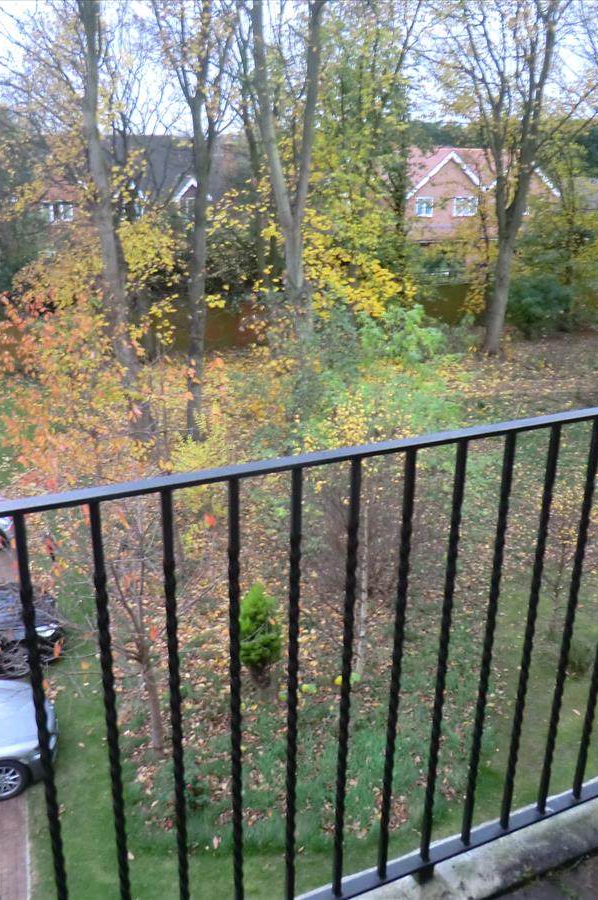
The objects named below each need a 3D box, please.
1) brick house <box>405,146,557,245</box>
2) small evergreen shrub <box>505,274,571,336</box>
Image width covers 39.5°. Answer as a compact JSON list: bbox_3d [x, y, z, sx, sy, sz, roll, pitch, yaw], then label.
[{"bbox_3d":[11.708,-16.315,56.848,10.047,8.249,8.500,2,20,3],"label":"brick house"},{"bbox_3d":[11.349,-6.909,39.381,3.000,2.541,2.700,6,21,15],"label":"small evergreen shrub"}]

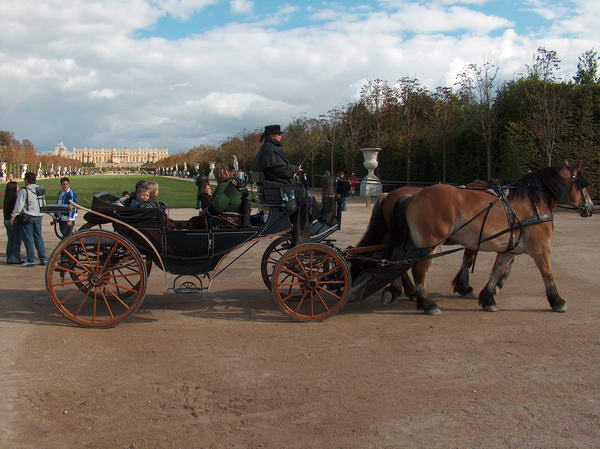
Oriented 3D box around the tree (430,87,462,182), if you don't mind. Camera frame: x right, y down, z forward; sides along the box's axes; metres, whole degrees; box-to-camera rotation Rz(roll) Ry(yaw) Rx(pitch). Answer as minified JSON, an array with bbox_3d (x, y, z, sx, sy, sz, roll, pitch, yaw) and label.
[{"bbox_3d":[11.432,-6.392,49.810,2.505,8.553,2.505,0,4,0],"label":"tree"}]

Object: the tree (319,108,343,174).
[{"bbox_3d":[3.678,-9.057,77.043,2.903,9.673,2.903,0,4,0],"label":"tree"}]

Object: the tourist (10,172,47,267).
[{"bbox_3d":[-5.198,-0.103,12.318,0.580,1.788,0.500,-4,6,-40],"label":"tourist"}]

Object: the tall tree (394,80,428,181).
[{"bbox_3d":[9.758,-7.700,55.823,2.985,10.235,2.985,0,4,0],"label":"tall tree"}]

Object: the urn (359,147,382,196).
[{"bbox_3d":[5.444,-4.029,49.737,1.700,3.684,1.700,0,4,0],"label":"urn"}]

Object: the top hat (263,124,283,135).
[{"bbox_3d":[-0.328,-1.172,7.933,0.270,0.135,0.250,0,4,-6],"label":"top hat"}]

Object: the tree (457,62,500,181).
[{"bbox_3d":[12.326,-6.428,44.019,3.048,9.517,3.048,0,4,0],"label":"tree"}]

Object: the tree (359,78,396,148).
[{"bbox_3d":[7.660,-8.712,63.046,3.371,11.142,3.371,0,4,0],"label":"tree"}]

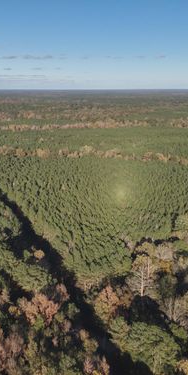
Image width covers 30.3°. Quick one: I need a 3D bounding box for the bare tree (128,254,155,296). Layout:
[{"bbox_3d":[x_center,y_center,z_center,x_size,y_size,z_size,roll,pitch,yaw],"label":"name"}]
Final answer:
[{"bbox_3d":[18.000,32.500,128.000,10.200,18.300,9.800,0,16,0],"label":"bare tree"}]

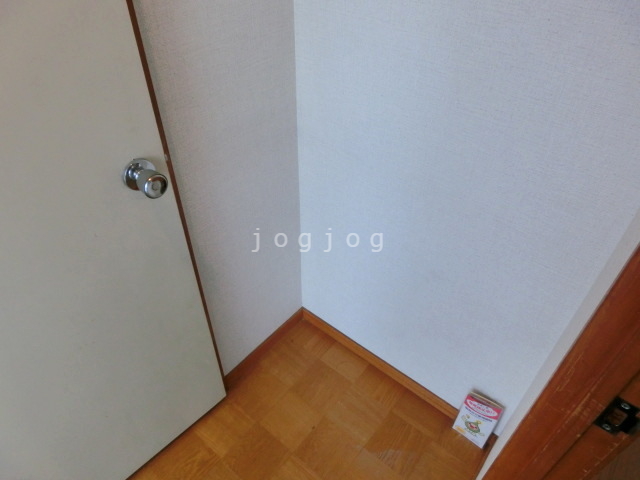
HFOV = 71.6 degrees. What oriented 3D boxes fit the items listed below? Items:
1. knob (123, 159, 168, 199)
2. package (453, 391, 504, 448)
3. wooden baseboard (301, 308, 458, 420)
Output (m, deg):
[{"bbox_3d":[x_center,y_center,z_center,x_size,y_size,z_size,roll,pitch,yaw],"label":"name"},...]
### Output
[{"bbox_3d":[-0.318,-0.109,0.823,0.062,0.065,0.065,32,50,31],"label":"knob"},{"bbox_3d":[0.467,0.534,1.320,0.096,0.189,0.017,26,41,26],"label":"package"},{"bbox_3d":[0.219,0.433,1.528,0.752,0.059,0.010,29,49,29],"label":"wooden baseboard"}]

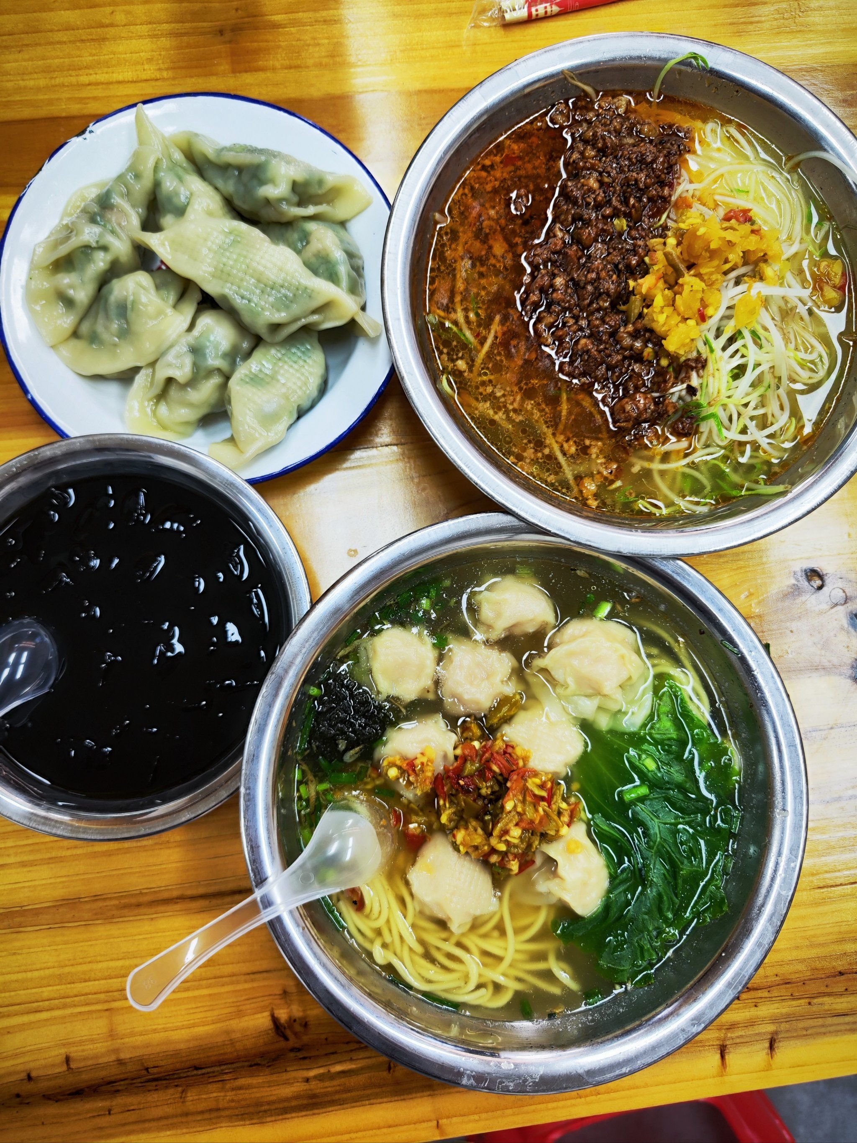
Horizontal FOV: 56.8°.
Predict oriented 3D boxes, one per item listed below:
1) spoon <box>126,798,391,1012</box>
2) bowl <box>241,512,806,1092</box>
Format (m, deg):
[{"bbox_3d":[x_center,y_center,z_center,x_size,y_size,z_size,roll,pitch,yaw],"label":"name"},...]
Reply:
[{"bbox_3d":[-0.064,0.135,0.324,0.118,0.030,0.039,-26,86,-29],"label":"spoon"},{"bbox_3d":[0.040,0.095,0.365,0.236,0.076,0.236,0,85,-2],"label":"bowl"}]

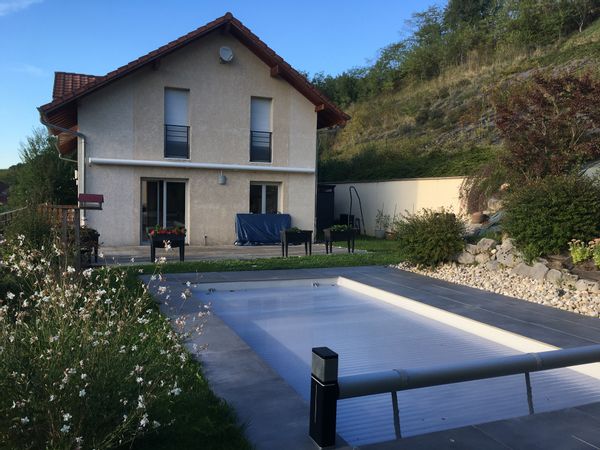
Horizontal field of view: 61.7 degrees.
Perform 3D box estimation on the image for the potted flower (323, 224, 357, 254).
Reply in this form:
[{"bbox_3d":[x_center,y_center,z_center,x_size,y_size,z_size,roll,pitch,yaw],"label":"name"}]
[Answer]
[{"bbox_3d":[1.135,0.397,14.770,0.850,0.850,0.450,0,3,-24],"label":"potted flower"}]

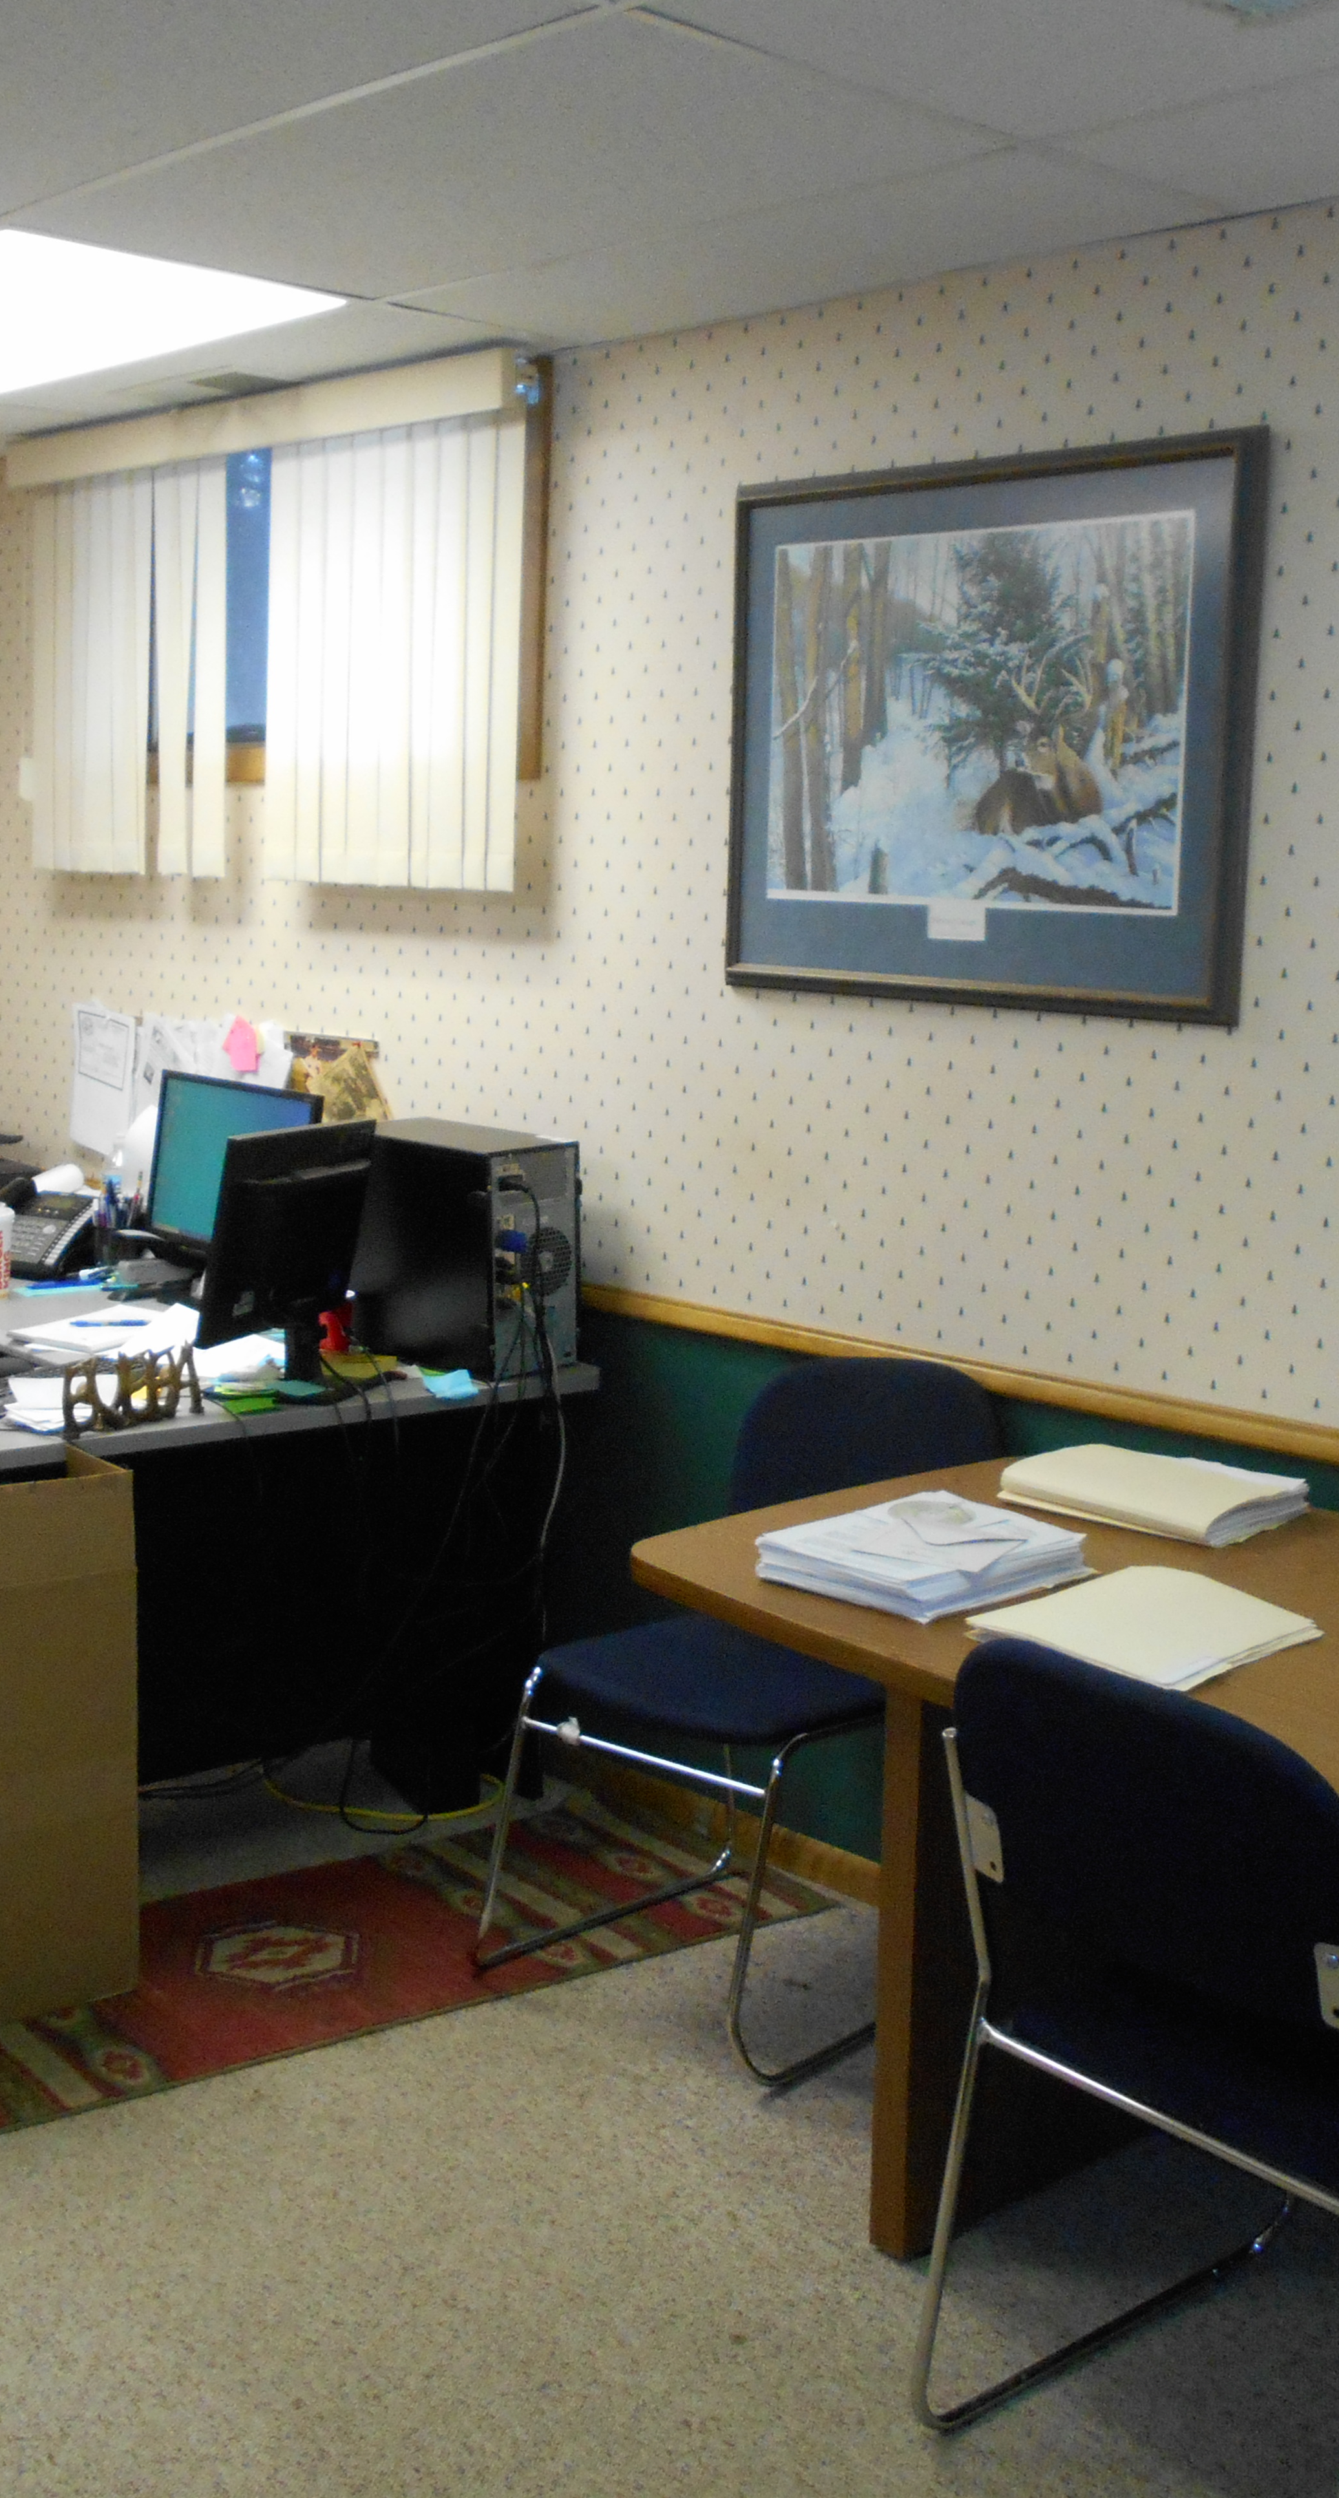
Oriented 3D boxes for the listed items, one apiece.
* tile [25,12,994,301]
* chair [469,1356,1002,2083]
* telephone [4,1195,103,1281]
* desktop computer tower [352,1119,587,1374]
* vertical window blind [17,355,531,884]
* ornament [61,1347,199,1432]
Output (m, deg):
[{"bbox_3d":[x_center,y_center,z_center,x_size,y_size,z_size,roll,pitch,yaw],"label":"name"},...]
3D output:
[{"bbox_3d":[-0.247,-1.308,3.057,0.600,0.020,1.210,-6,11,-43],"label":"tile"},{"bbox_3d":[0.098,0.586,3.394,0.500,0.825,0.560,9,11,40],"label":"chair"},{"bbox_3d":[-1.225,-0.028,4.852,0.223,0.137,0.193,5,9,22],"label":"telephone"},{"bbox_3d":[-0.337,-0.008,3.896,0.183,0.342,0.415,-6,12,-43],"label":"desktop computer tower"},{"bbox_3d":[-0.786,-1.110,4.608,0.111,0.848,1.576,-6,11,-43],"label":"vertical window blind"},{"bbox_3d":[-0.723,0.186,3.355,0.030,0.098,0.215,10,12,43],"label":"ornament"}]

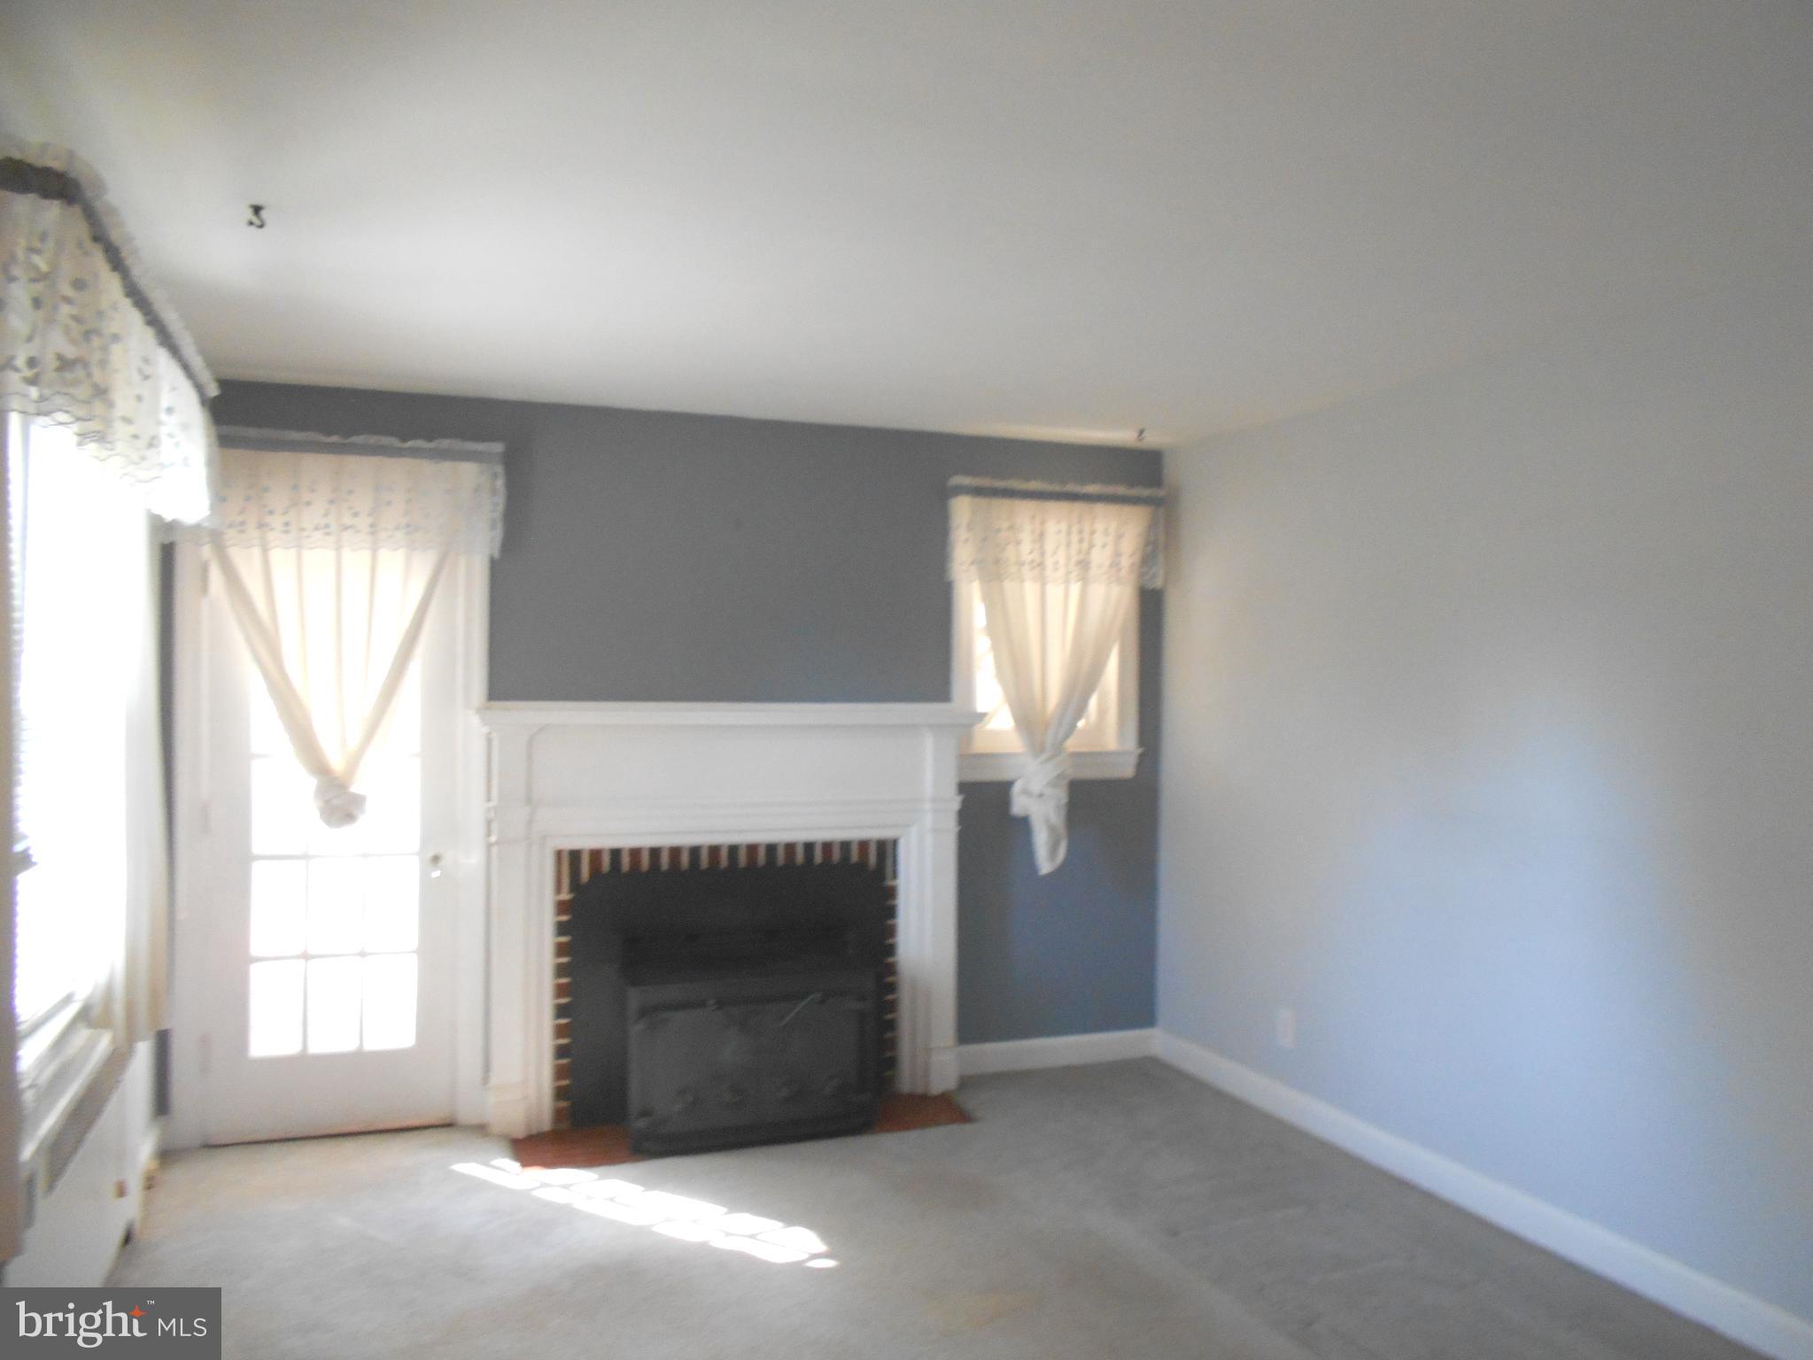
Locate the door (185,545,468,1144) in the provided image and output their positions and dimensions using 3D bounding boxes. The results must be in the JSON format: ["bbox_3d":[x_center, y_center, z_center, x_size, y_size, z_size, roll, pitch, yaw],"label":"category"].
[{"bbox_3d":[-1.866,0.476,4.459,0.790,2.025,0.060,1,0,-20],"label":"door"}]

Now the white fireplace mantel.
[{"bbox_3d":[-0.605,0.795,4.780,1.745,1.420,0.270,1,0,-20],"label":"white fireplace mantel"}]

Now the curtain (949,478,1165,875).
[{"bbox_3d":[0.585,-0.001,5.283,0.890,1.495,0.130,1,0,-20],"label":"curtain"}]

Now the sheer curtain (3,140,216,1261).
[{"bbox_3d":[-1.751,0.073,3.000,0.210,1.810,1.600,1,0,-20],"label":"sheer curtain"}]

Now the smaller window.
[{"bbox_3d":[0.550,-0.061,5.334,0.800,0.905,0.110,1,0,-20],"label":"smaller window"}]

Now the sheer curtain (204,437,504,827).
[{"bbox_3d":[-1.831,-0.157,4.393,1.010,1.250,0.130,1,0,-20],"label":"sheer curtain"}]

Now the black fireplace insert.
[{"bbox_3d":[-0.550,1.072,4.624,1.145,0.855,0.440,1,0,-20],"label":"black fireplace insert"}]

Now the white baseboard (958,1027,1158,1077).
[{"bbox_3d":[0.609,1.457,5.353,0.870,0.115,0.022,1,0,-20],"label":"white baseboard"}]

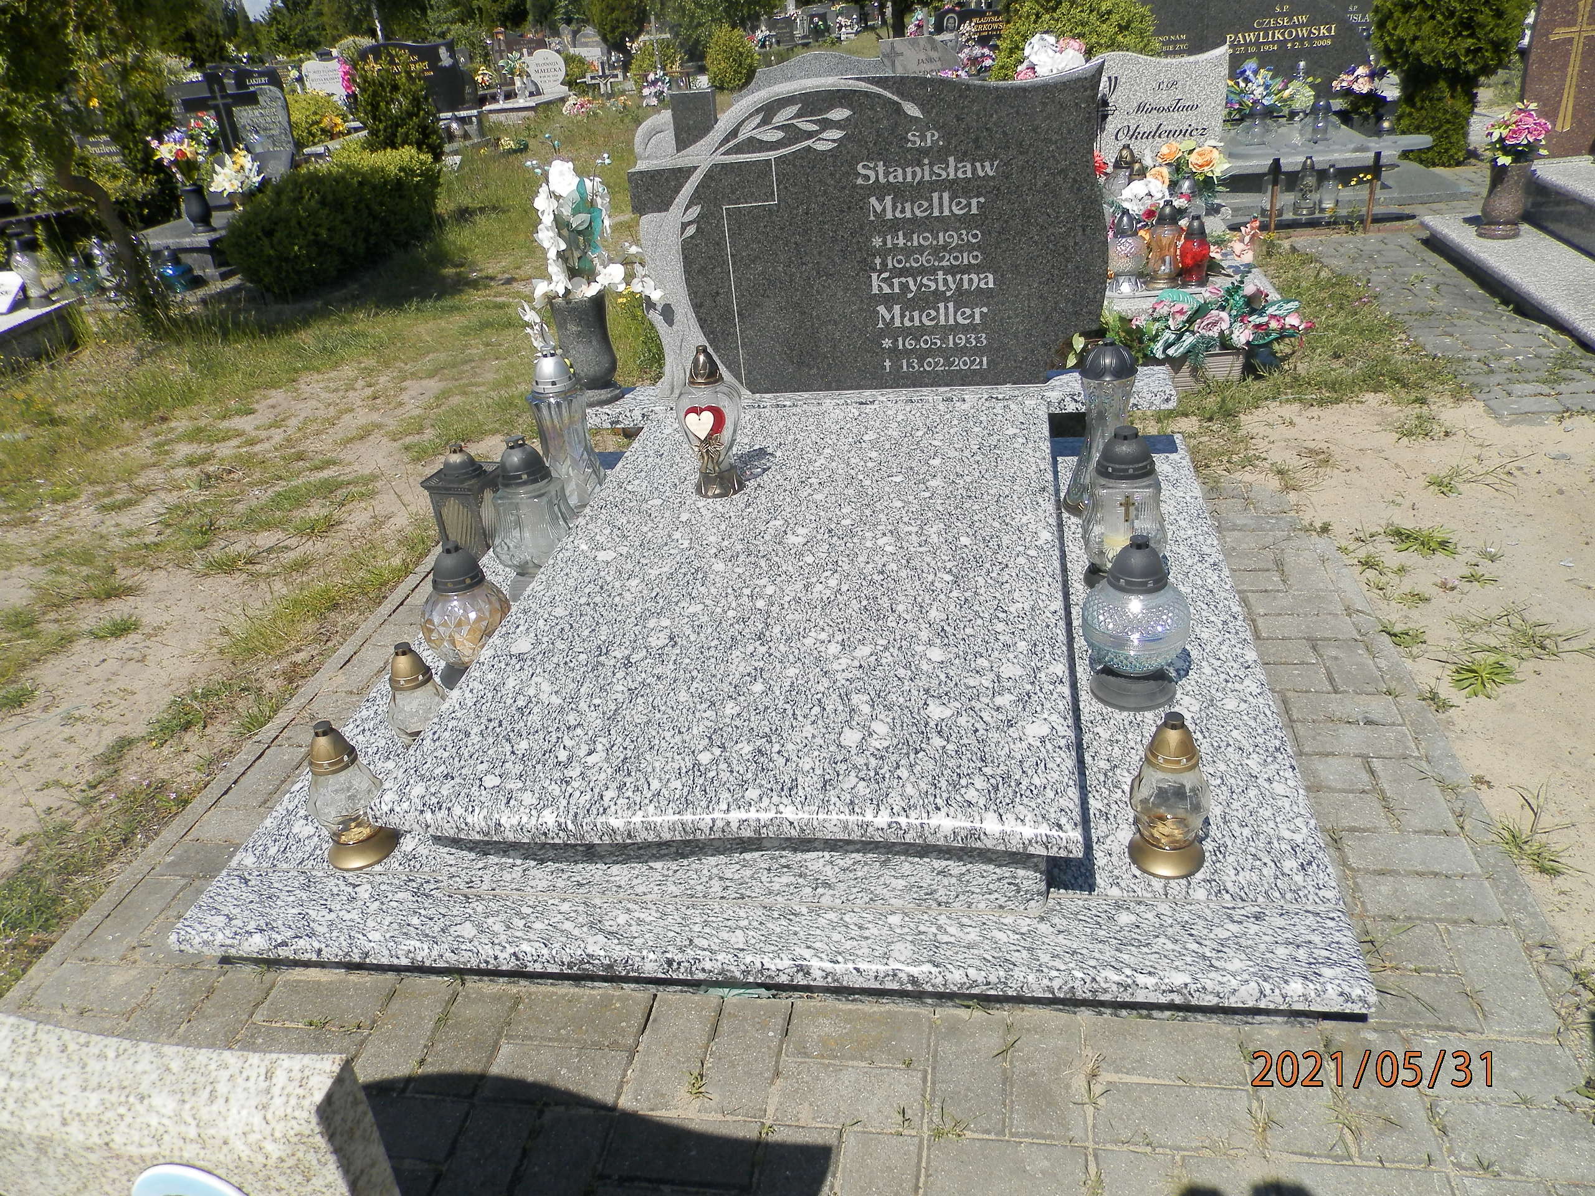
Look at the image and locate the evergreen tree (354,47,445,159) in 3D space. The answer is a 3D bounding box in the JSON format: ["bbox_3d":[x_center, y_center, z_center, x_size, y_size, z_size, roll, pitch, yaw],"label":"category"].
[{"bbox_3d":[-4.137,-5.075,11.999,0.900,1.200,0.850,-1,28,11],"label":"evergreen tree"}]

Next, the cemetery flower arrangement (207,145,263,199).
[{"bbox_3d":[-3.361,-2.568,6.922,0.320,0.310,0.300,-1,29,11],"label":"cemetery flower arrangement"}]

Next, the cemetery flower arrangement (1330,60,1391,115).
[{"bbox_3d":[3.072,-2.778,6.280,0.320,0.330,0.300,-1,28,11],"label":"cemetery flower arrangement"}]

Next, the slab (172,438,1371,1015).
[{"bbox_3d":[0.033,0.063,2.472,1.748,0.042,1.929,-1,29,11],"label":"slab"}]

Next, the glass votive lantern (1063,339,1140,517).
[{"bbox_3d":[0.734,-0.410,2.732,0.198,0.406,0.198,-1,28,11],"label":"glass votive lantern"}]

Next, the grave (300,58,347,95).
[{"bbox_3d":[-6.451,-6.919,15.801,0.580,0.750,0.150,-1,28,11],"label":"grave"}]

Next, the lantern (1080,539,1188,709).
[{"bbox_3d":[0.598,0.032,2.038,0.186,0.305,0.186,-1,28,11],"label":"lantern"}]

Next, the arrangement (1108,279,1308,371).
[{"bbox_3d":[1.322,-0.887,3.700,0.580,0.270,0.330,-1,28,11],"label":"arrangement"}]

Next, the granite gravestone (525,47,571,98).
[{"bbox_3d":[-3.390,-7.151,15.667,0.600,0.610,0.130,-1,29,11],"label":"granite gravestone"}]

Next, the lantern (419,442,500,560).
[{"bbox_3d":[-0.846,-0.230,2.986,0.168,0.325,0.168,2,29,15],"label":"lantern"}]

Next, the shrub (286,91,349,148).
[{"bbox_3d":[-6.173,-6.226,14.916,0.780,0.650,0.720,-1,28,11],"label":"shrub"}]

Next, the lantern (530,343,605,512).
[{"bbox_3d":[-0.625,-0.457,3.075,0.175,0.433,0.175,-1,28,11],"label":"lantern"}]

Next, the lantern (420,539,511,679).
[{"bbox_3d":[-0.670,0.022,2.335,0.180,0.291,0.180,-1,28,11],"label":"lantern"}]

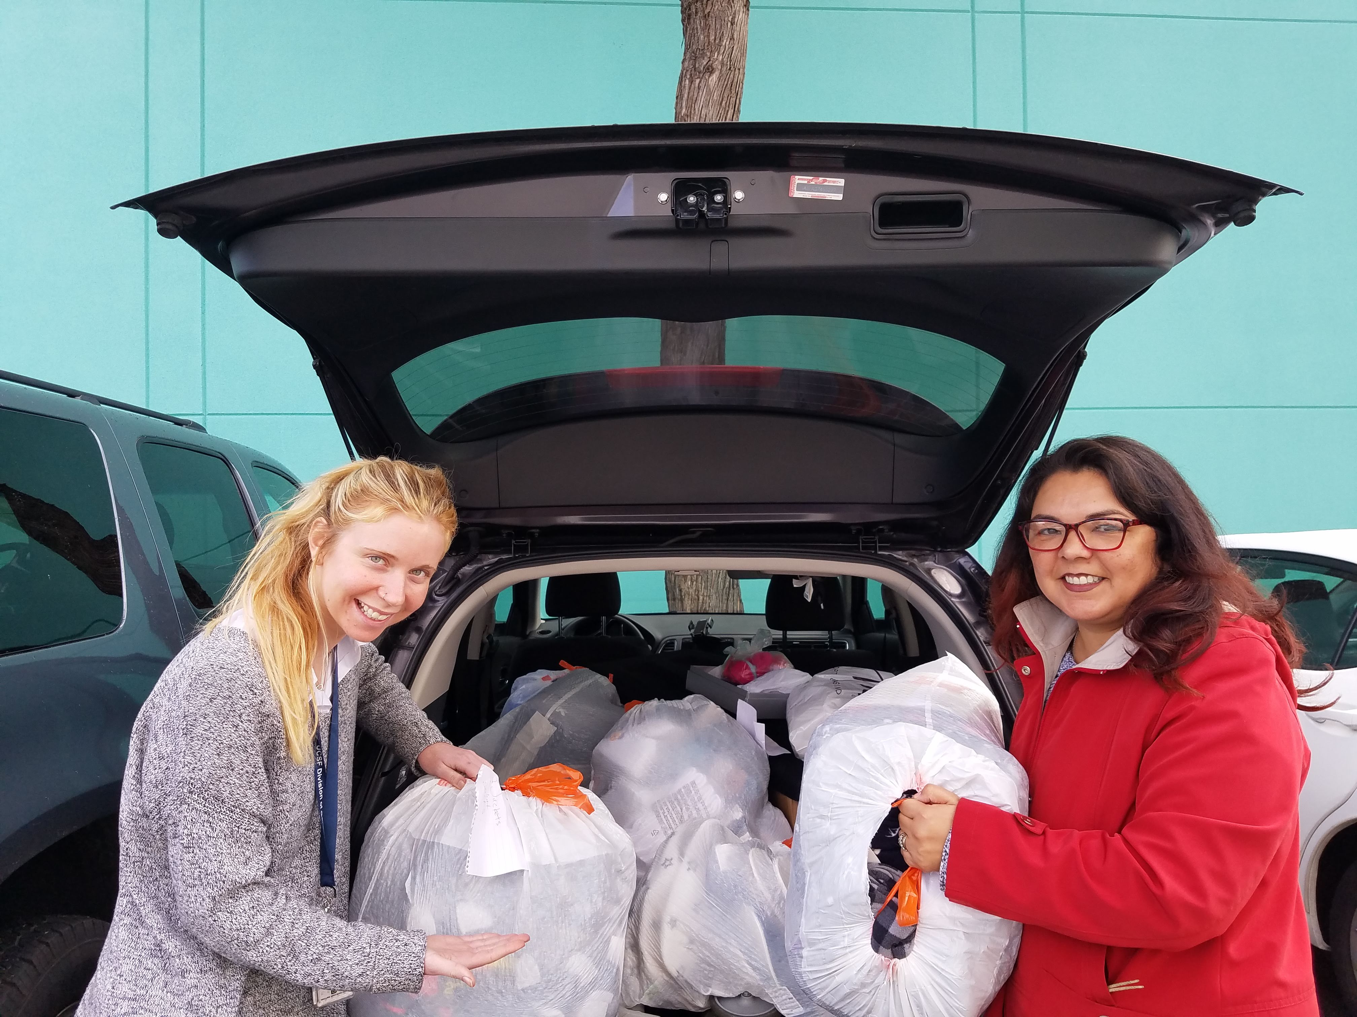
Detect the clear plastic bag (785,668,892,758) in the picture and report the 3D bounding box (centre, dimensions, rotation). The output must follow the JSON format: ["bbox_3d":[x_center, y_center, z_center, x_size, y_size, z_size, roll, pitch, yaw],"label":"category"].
[{"bbox_3d":[0.390,0.480,2.330,0.270,0.230,0.260,-1,-1,0],"label":"clear plastic bag"}]

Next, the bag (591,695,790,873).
[{"bbox_3d":[0.018,0.550,2.000,0.380,0.380,0.360,-1,-1,0],"label":"bag"}]

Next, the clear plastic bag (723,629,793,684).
[{"bbox_3d":[0.200,0.379,2.600,0.180,0.145,0.150,-1,-1,0],"label":"clear plastic bag"}]

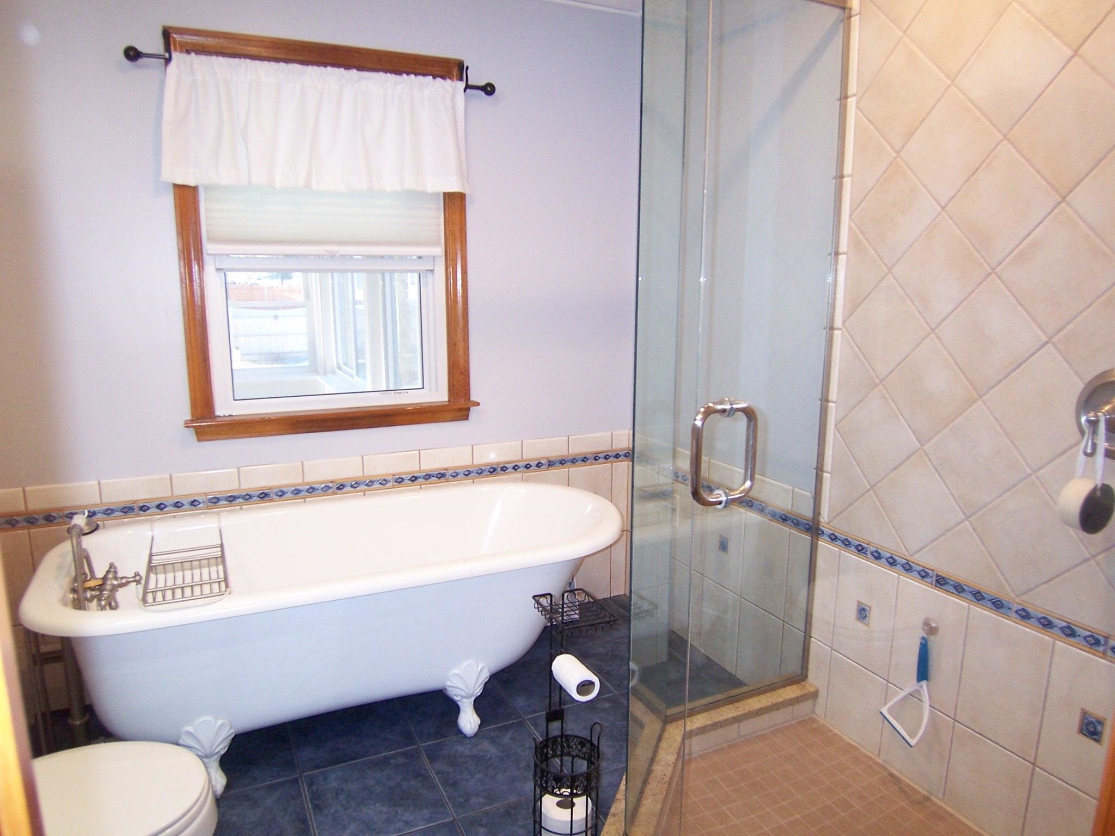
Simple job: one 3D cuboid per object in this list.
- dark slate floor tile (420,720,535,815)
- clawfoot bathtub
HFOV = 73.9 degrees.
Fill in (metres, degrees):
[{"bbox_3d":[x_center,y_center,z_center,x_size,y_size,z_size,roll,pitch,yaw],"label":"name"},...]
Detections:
[{"bbox_3d":[-0.183,0.995,2.125,0.333,0.010,0.333,-5,12,-25],"label":"dark slate floor tile"},{"bbox_3d":[-0.591,0.643,2.313,1.688,0.612,0.772,-4,11,-24],"label":"clawfoot bathtub"}]

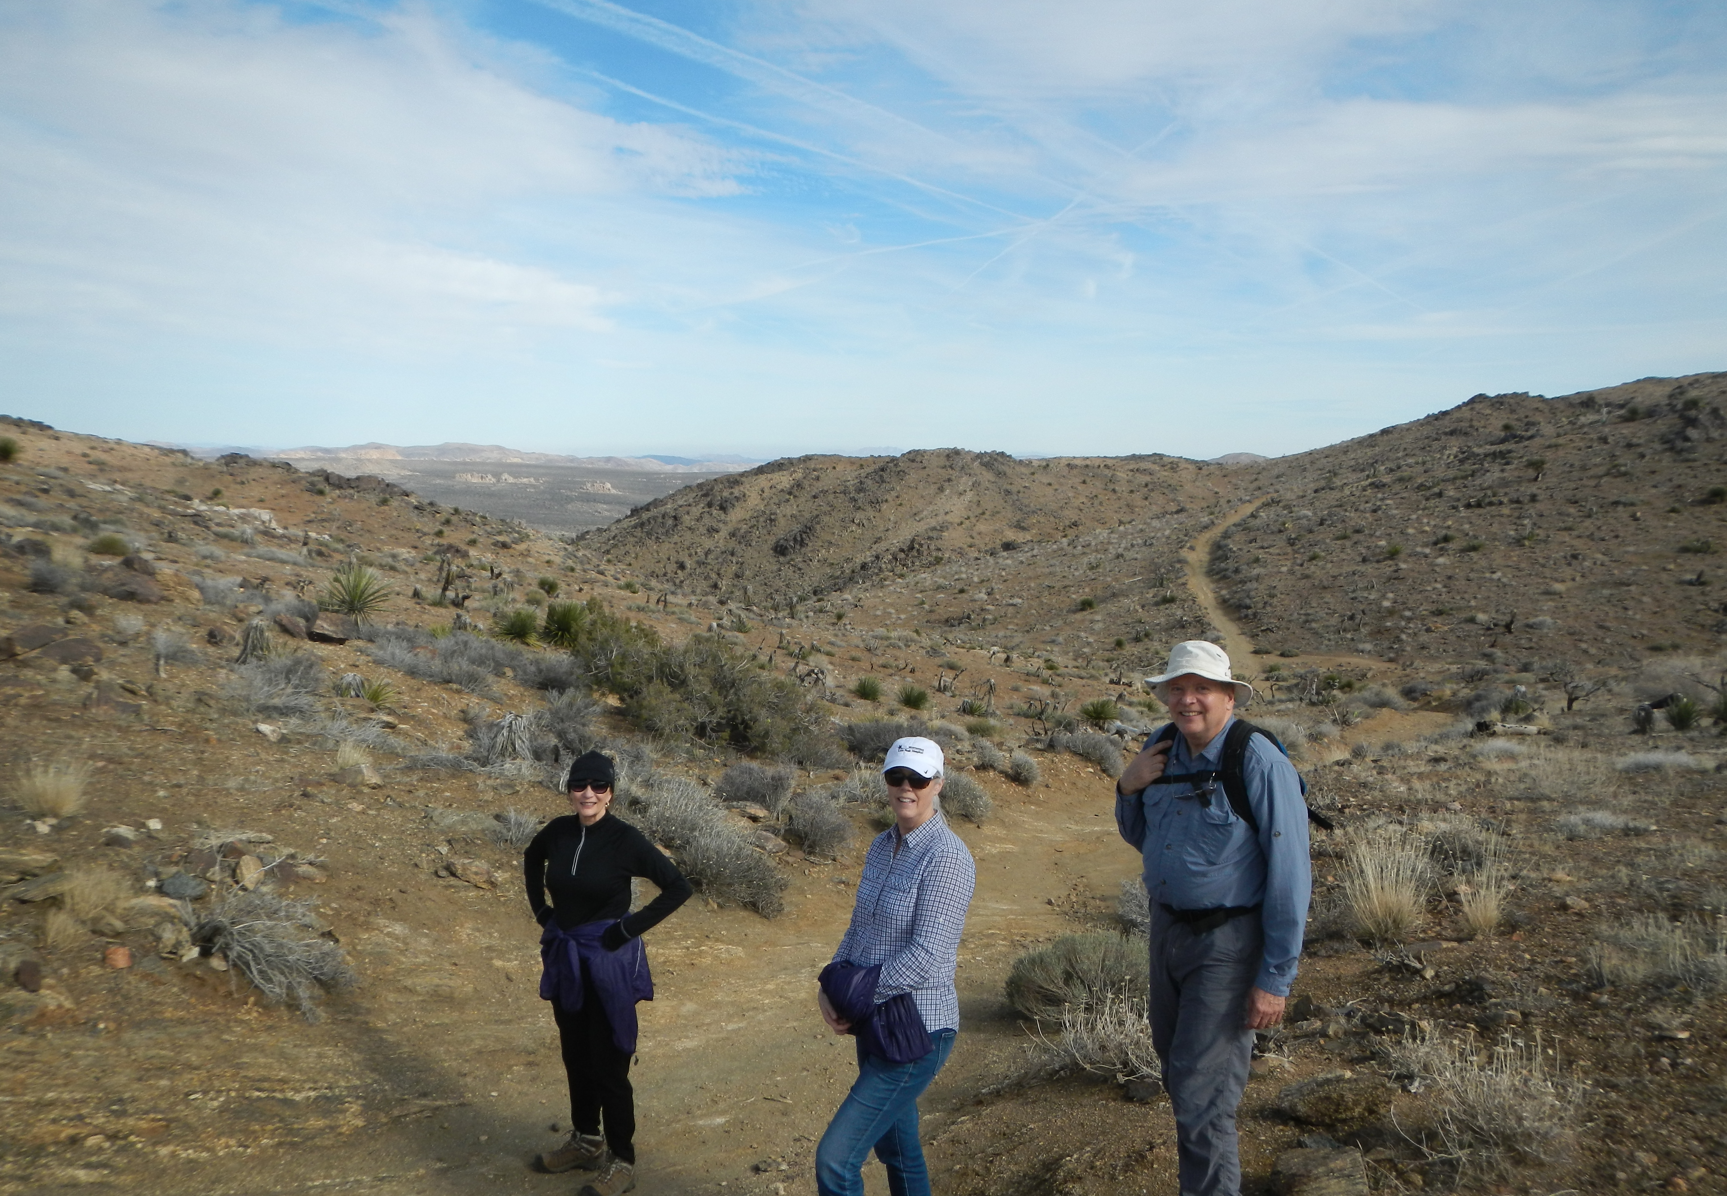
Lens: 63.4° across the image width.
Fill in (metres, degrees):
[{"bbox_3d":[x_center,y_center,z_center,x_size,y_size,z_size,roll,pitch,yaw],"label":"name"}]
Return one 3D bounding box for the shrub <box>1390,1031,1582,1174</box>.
[{"bbox_3d":[2.151,1.723,4.850,0.640,0.380,0.550,3,6,24],"label":"shrub"}]

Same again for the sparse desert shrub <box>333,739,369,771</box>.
[{"bbox_3d":[-4.136,1.266,11.300,0.300,0.260,0.280,-2,6,-20],"label":"sparse desert shrub"}]

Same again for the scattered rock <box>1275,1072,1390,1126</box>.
[{"bbox_3d":[1.832,1.953,5.450,0.440,0.180,0.320,2,6,19],"label":"scattered rock"}]

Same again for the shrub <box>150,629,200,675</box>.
[{"bbox_3d":[-6.403,0.502,13.000,0.480,0.430,0.440,-3,7,-26],"label":"shrub"}]

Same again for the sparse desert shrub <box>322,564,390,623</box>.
[{"bbox_3d":[-6.528,-0.070,18.000,0.900,0.800,0.880,-2,6,-20],"label":"sparse desert shrub"}]

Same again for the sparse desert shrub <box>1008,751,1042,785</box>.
[{"bbox_3d":[1.678,1.774,14.600,0.350,0.320,0.350,1,6,7],"label":"sparse desert shrub"}]

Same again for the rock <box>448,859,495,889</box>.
[{"bbox_3d":[-2.356,1.658,8.400,0.270,0.130,0.200,-2,6,-16],"label":"rock"}]

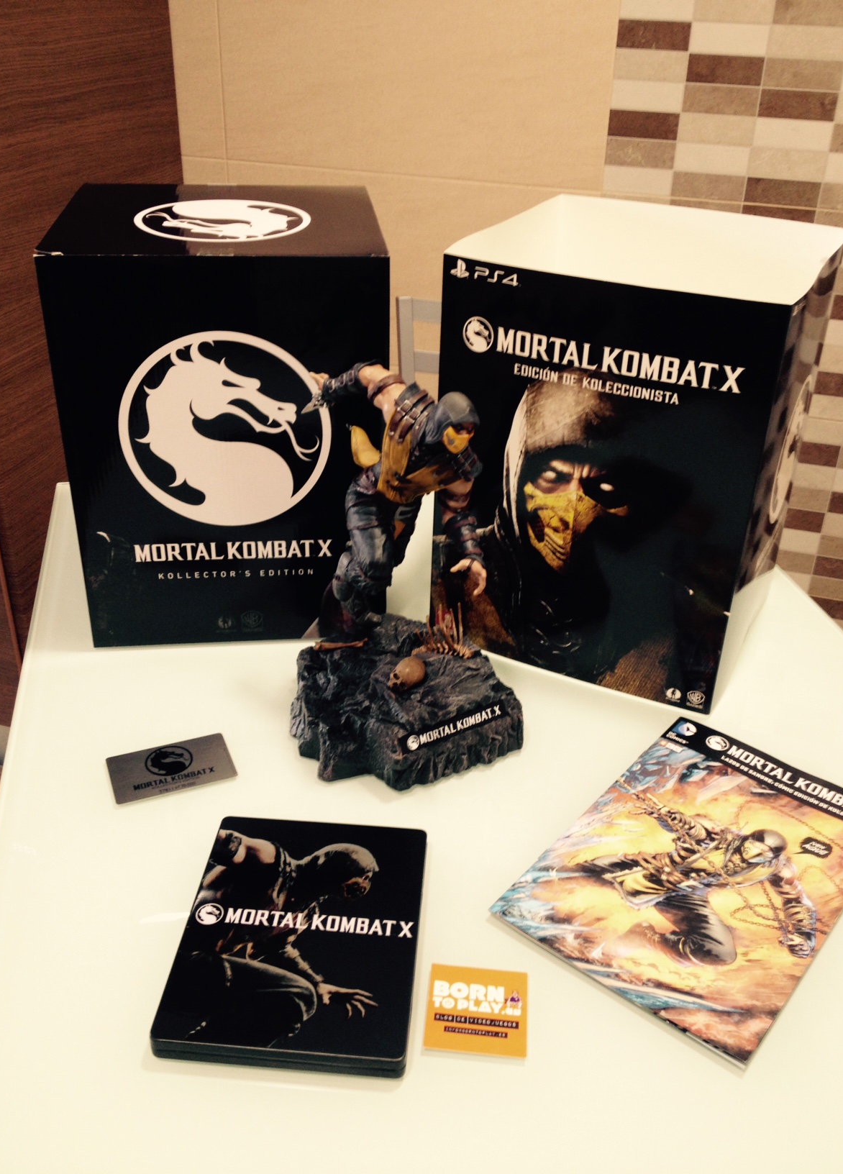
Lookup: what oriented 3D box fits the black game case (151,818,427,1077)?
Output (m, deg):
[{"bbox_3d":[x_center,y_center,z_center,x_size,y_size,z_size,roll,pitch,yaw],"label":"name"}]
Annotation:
[{"bbox_3d":[-0.070,0.205,0.703,0.136,0.015,0.174,4,31,3],"label":"black game case"}]

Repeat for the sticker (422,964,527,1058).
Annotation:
[{"bbox_3d":[0.032,0.238,0.668,0.056,0.001,0.059,4,31,4],"label":"sticker"}]

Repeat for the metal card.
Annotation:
[{"bbox_3d":[-0.177,0.128,0.840,0.085,0.001,0.053,-10,33,-19],"label":"metal card"}]

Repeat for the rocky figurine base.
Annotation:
[{"bbox_3d":[-0.019,0.080,0.866,0.162,0.065,0.128,-12,34,-22],"label":"rocky figurine base"}]

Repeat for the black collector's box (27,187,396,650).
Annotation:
[{"bbox_3d":[-0.157,-0.147,0.992,0.238,0.318,0.220,-2,31,-6],"label":"black collector's box"}]

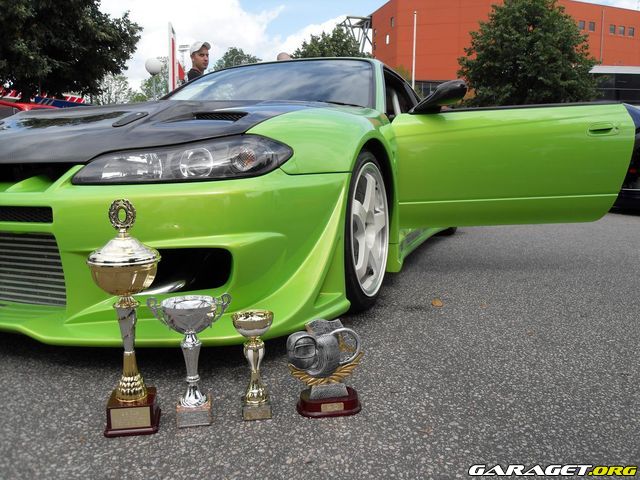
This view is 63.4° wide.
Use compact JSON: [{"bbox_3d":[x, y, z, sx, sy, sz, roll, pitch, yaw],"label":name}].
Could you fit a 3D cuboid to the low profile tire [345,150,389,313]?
[{"bbox_3d":[0.094,-0.037,1.911,0.225,0.610,0.610,3,8,21],"label":"low profile tire"}]

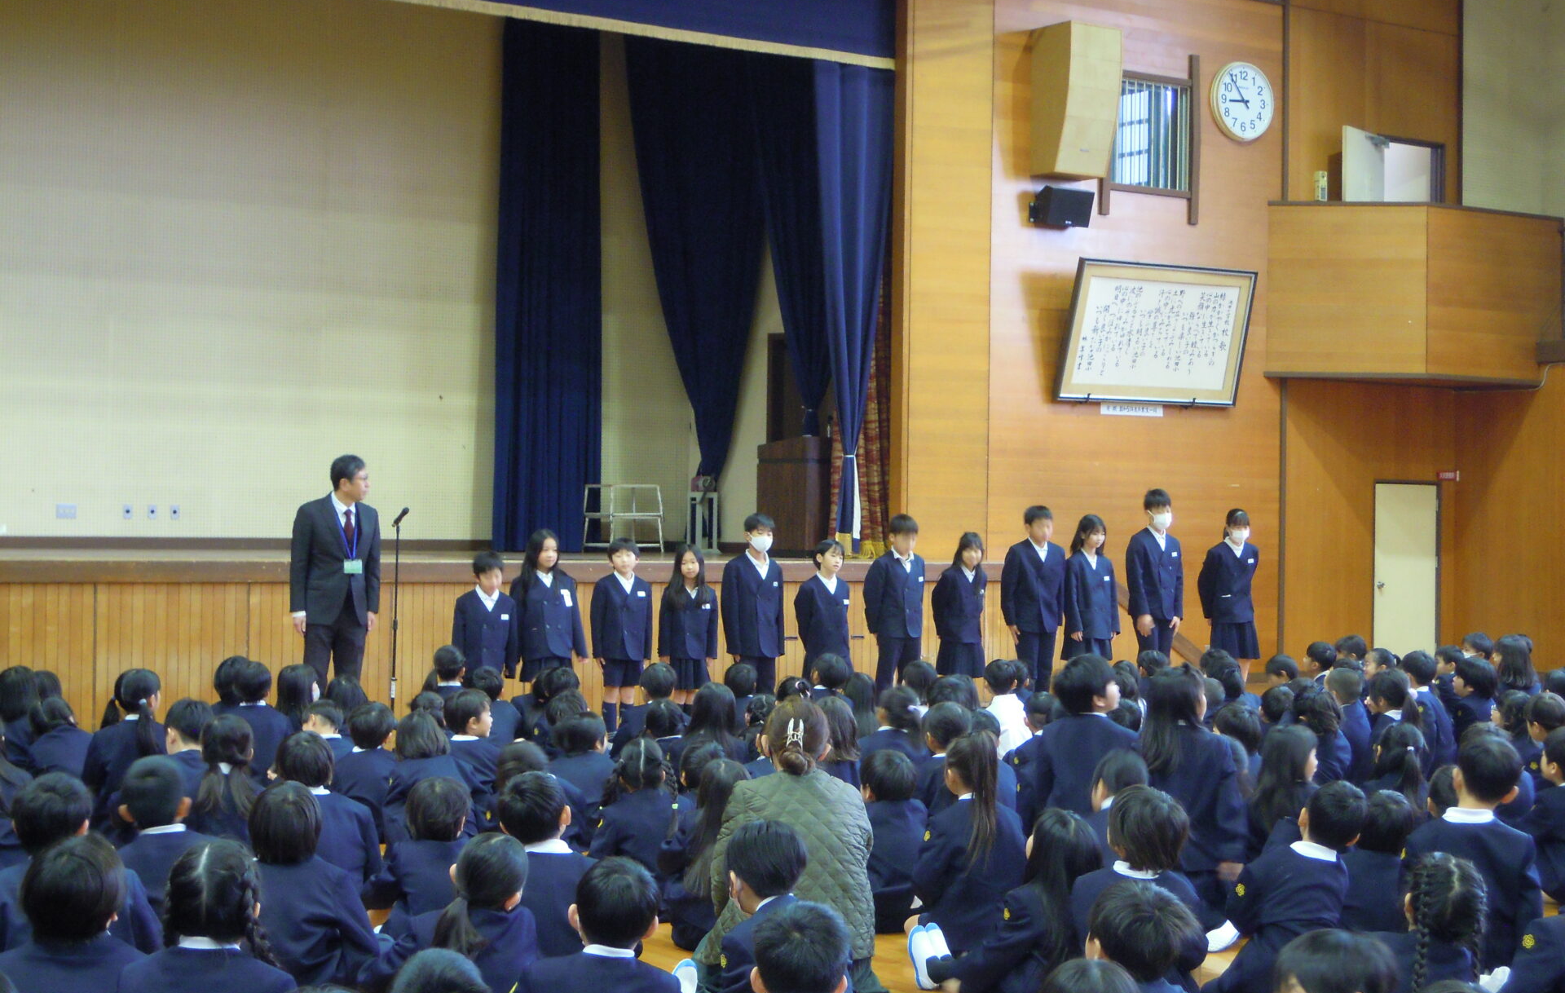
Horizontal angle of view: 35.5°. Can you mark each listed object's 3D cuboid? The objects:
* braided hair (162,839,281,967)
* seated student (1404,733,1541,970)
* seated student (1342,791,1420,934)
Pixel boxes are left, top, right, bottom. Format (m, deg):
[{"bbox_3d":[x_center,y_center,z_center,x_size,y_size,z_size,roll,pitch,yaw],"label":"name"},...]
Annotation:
[{"bbox_3d":[-1.142,0.819,4.950,0.220,0.265,0.210,1,-1,-5],"label":"braided hair"},{"bbox_3d":[2.018,1.052,7.150,0.410,0.710,0.500,1,-1,0],"label":"seated student"},{"bbox_3d":[1.755,1.170,7.338,0.400,0.620,0.550,1,0,-10],"label":"seated student"}]

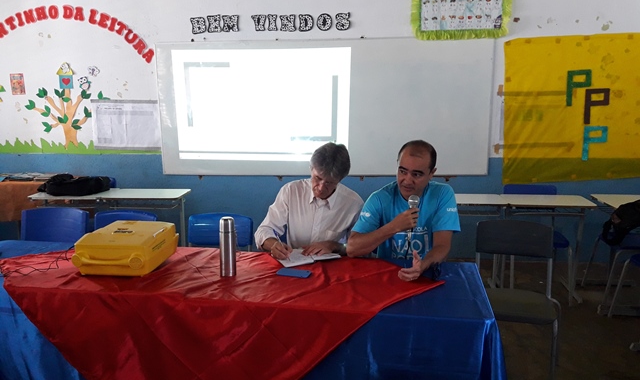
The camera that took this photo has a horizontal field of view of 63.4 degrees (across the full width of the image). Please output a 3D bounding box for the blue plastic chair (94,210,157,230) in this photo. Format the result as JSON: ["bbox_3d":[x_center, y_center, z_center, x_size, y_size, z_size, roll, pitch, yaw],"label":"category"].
[{"bbox_3d":[-1.260,0.579,3.147,0.430,0.840,0.500,1,11,7],"label":"blue plastic chair"}]

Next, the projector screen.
[{"bbox_3d":[0.015,-0.725,4.659,3.020,1.210,0.030,0,11,4],"label":"projector screen"}]

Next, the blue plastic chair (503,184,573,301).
[{"bbox_3d":[1.640,0.407,3.898,0.430,0.840,0.500,0,11,2],"label":"blue plastic chair"}]

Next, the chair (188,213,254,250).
[{"bbox_3d":[-0.635,0.589,3.068,0.430,0.840,0.500,1,11,6],"label":"chair"}]

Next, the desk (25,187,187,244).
[{"bbox_3d":[-1.669,0.398,4.314,1.220,0.760,0.420,0,11,4],"label":"desk"}]

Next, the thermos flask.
[{"bbox_3d":[-0.409,0.248,2.329,0.073,0.265,0.073,-1,11,0],"label":"thermos flask"}]

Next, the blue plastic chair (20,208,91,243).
[{"bbox_3d":[-1.690,0.585,3.087,0.450,0.860,0.500,1,11,8],"label":"blue plastic chair"}]

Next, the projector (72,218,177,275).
[{"bbox_3d":[-0.923,0.275,2.533,0.345,0.145,0.470,0,11,5],"label":"projector"}]

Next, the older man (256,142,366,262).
[{"bbox_3d":[-0.022,0.419,2.627,0.530,1.330,0.700,1,11,8],"label":"older man"}]

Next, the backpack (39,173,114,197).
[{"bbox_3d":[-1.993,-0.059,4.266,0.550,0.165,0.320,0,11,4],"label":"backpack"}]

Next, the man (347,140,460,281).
[{"bbox_3d":[0.383,0.425,2.547,0.550,1.340,0.700,0,11,5],"label":"man"}]

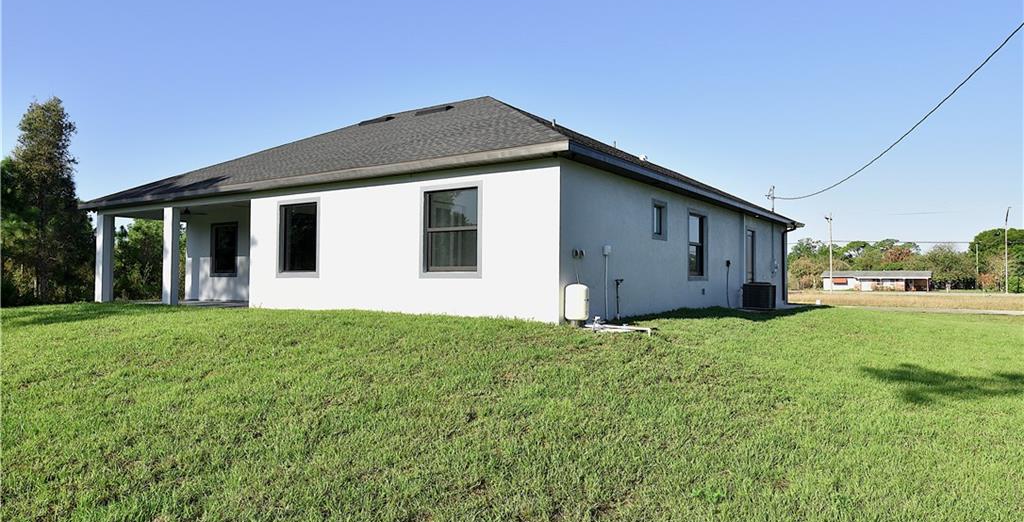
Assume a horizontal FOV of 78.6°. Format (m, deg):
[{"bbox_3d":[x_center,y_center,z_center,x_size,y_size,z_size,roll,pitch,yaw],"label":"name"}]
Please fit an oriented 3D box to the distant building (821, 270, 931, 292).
[{"bbox_3d":[66.773,3.649,114.753,17.500,3.600,9.000,-1,-1,34],"label":"distant building"}]

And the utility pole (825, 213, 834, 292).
[{"bbox_3d":[48.373,-1.177,95.000,1.300,12.378,0.500,-1,-1,34],"label":"utility pole"}]

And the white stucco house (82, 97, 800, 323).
[{"bbox_3d":[-0.650,-1.657,24.022,18.090,6.450,20.990,-1,-1,34],"label":"white stucco house"}]

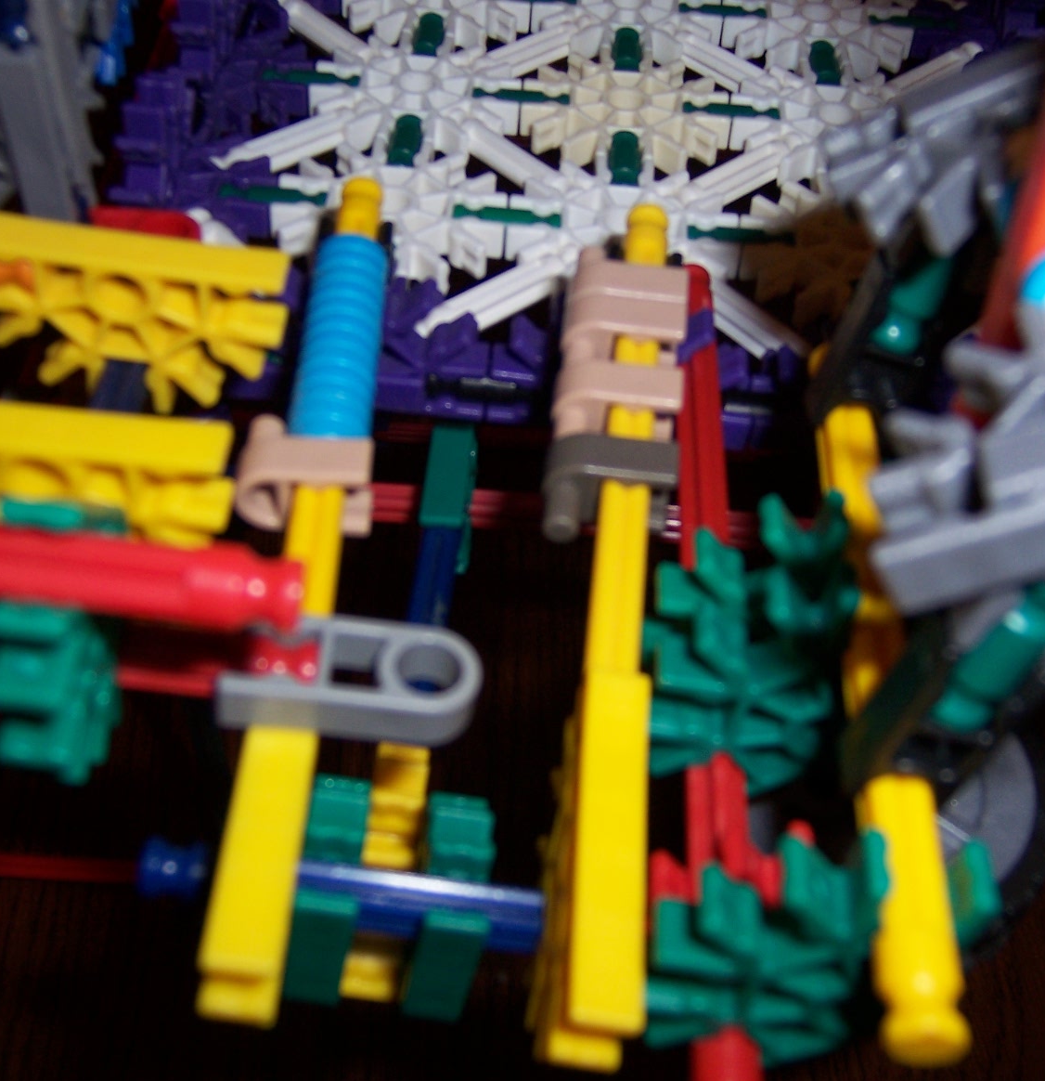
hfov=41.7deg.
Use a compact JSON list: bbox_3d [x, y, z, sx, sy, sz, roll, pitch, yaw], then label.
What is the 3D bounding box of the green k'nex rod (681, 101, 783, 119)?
[{"bbox_3d":[0.037,-0.075,0.246,0.017,0.006,0.006,4,48,0],"label":"green k'nex rod"}]

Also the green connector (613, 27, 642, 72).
[{"bbox_3d":[0.020,-0.090,0.259,0.006,0.006,0.017,4,47,0],"label":"green connector"}]

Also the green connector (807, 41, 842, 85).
[{"bbox_3d":[0.057,-0.088,0.259,0.006,0.006,0.017,4,48,0],"label":"green connector"}]

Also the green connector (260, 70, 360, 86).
[{"bbox_3d":[-0.038,-0.081,0.247,0.017,0.006,0.006,4,47,0],"label":"green connector"}]

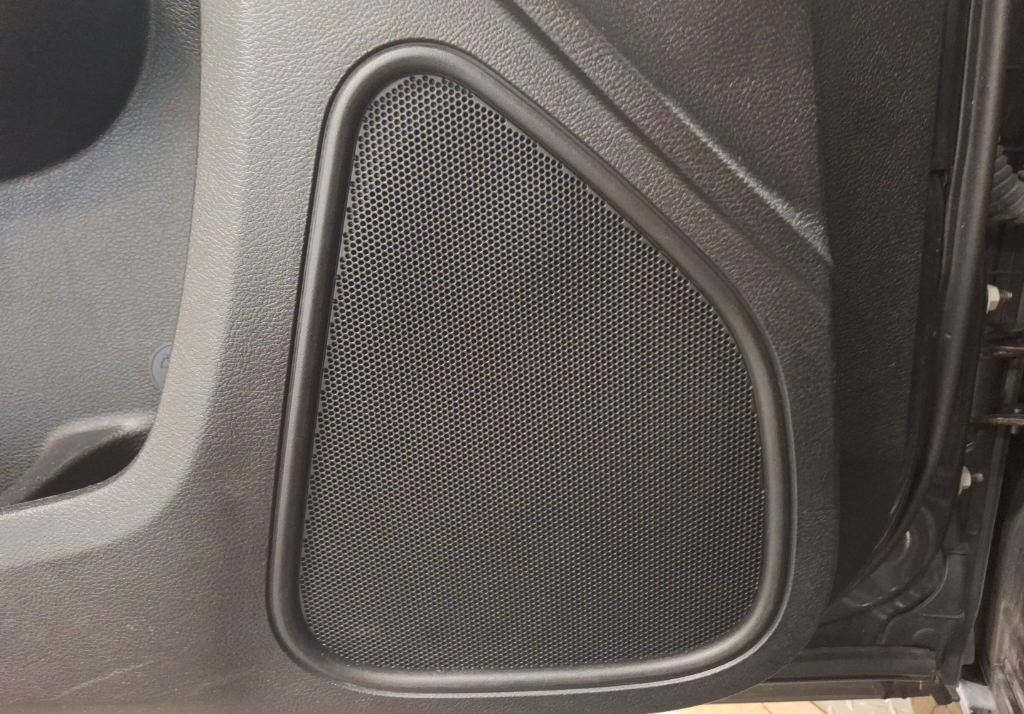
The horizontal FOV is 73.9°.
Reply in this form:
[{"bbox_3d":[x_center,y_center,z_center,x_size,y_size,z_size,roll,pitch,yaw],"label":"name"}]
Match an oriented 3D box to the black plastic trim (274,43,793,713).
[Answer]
[{"bbox_3d":[0.007,0.025,0.317,0.263,0.317,0.030,-1,15,0],"label":"black plastic trim"}]

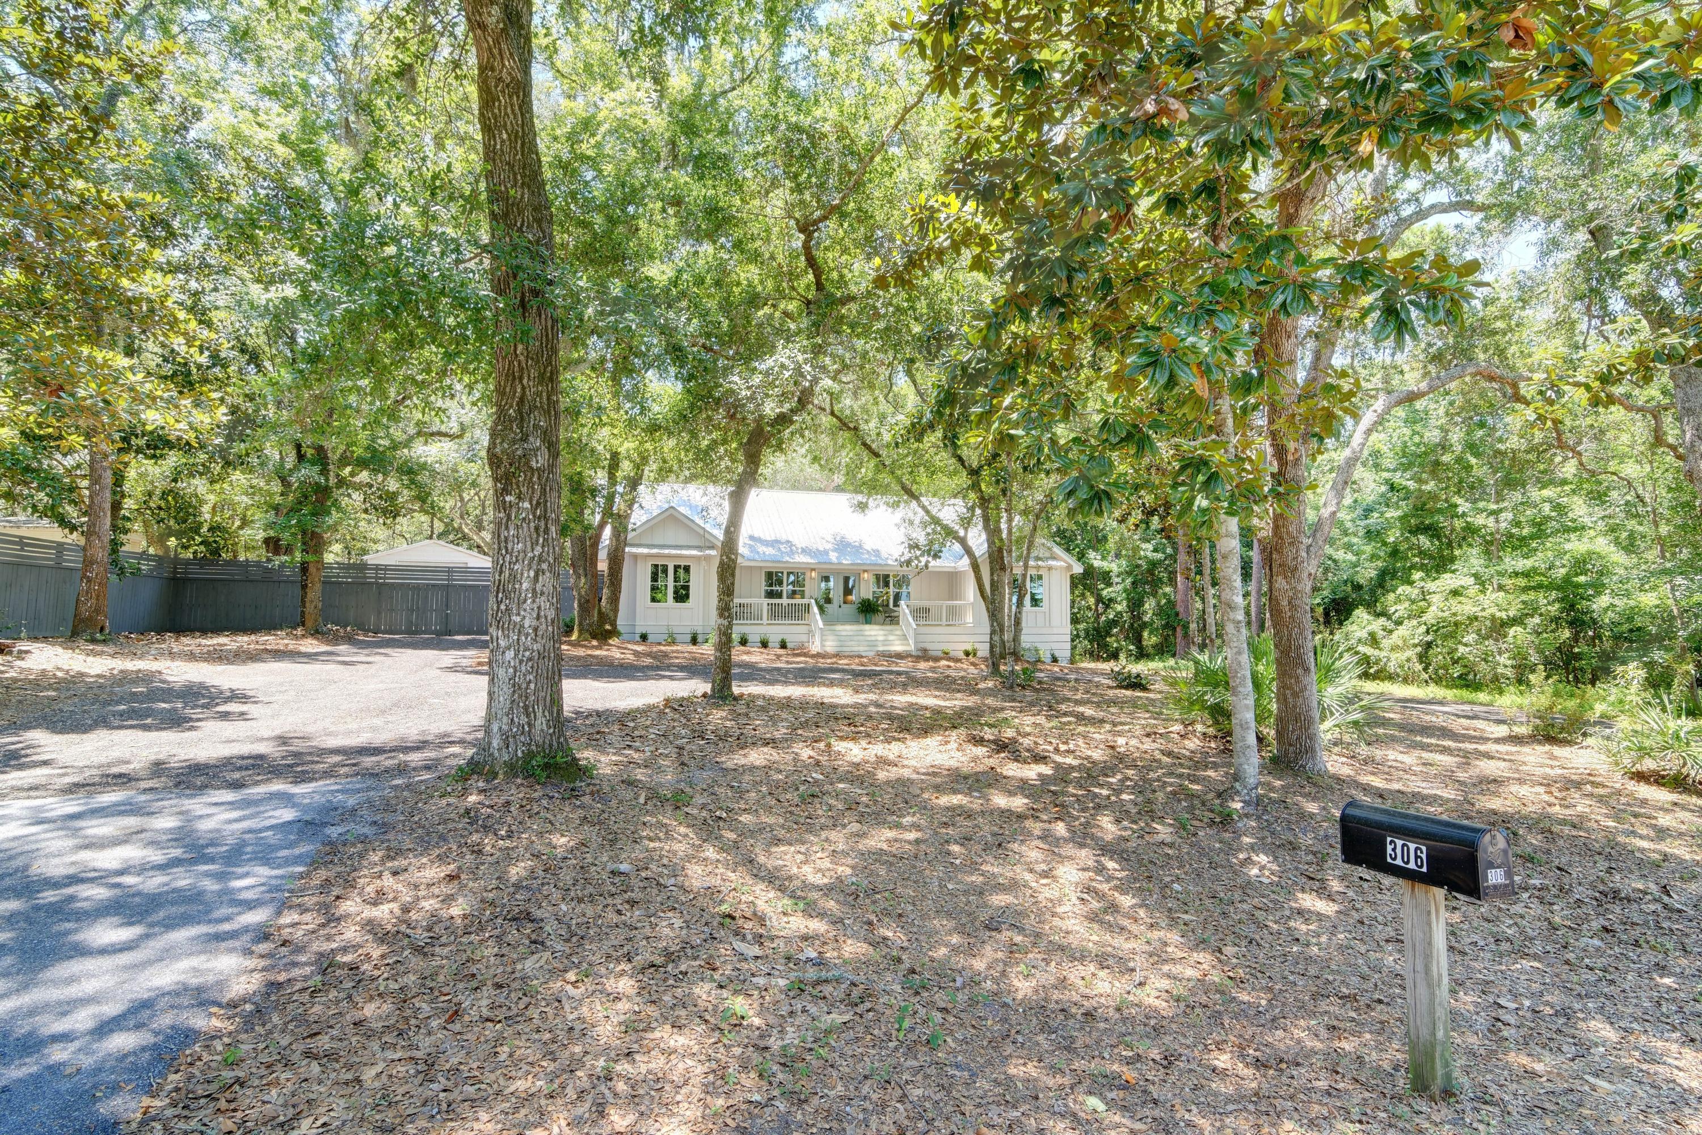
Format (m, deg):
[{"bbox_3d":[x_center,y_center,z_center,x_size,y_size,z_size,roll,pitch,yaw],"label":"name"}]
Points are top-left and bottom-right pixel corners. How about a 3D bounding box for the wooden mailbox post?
[{"bbox_3d":[2.055,1.370,2.705,0.172,0.957,0.478,2,-3,-20],"label":"wooden mailbox post"}]

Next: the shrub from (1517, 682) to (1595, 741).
[{"bbox_3d":[10.966,2.233,11.800,1.000,0.880,0.900,-2,-4,43],"label":"shrub"}]

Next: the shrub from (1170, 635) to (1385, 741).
[{"bbox_3d":[6.425,1.792,11.400,2.800,1.400,2.400,-1,-4,29],"label":"shrub"}]

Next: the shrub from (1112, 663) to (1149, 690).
[{"bbox_3d":[7.164,2.711,19.400,0.900,0.660,0.800,-1,-3,20],"label":"shrub"}]

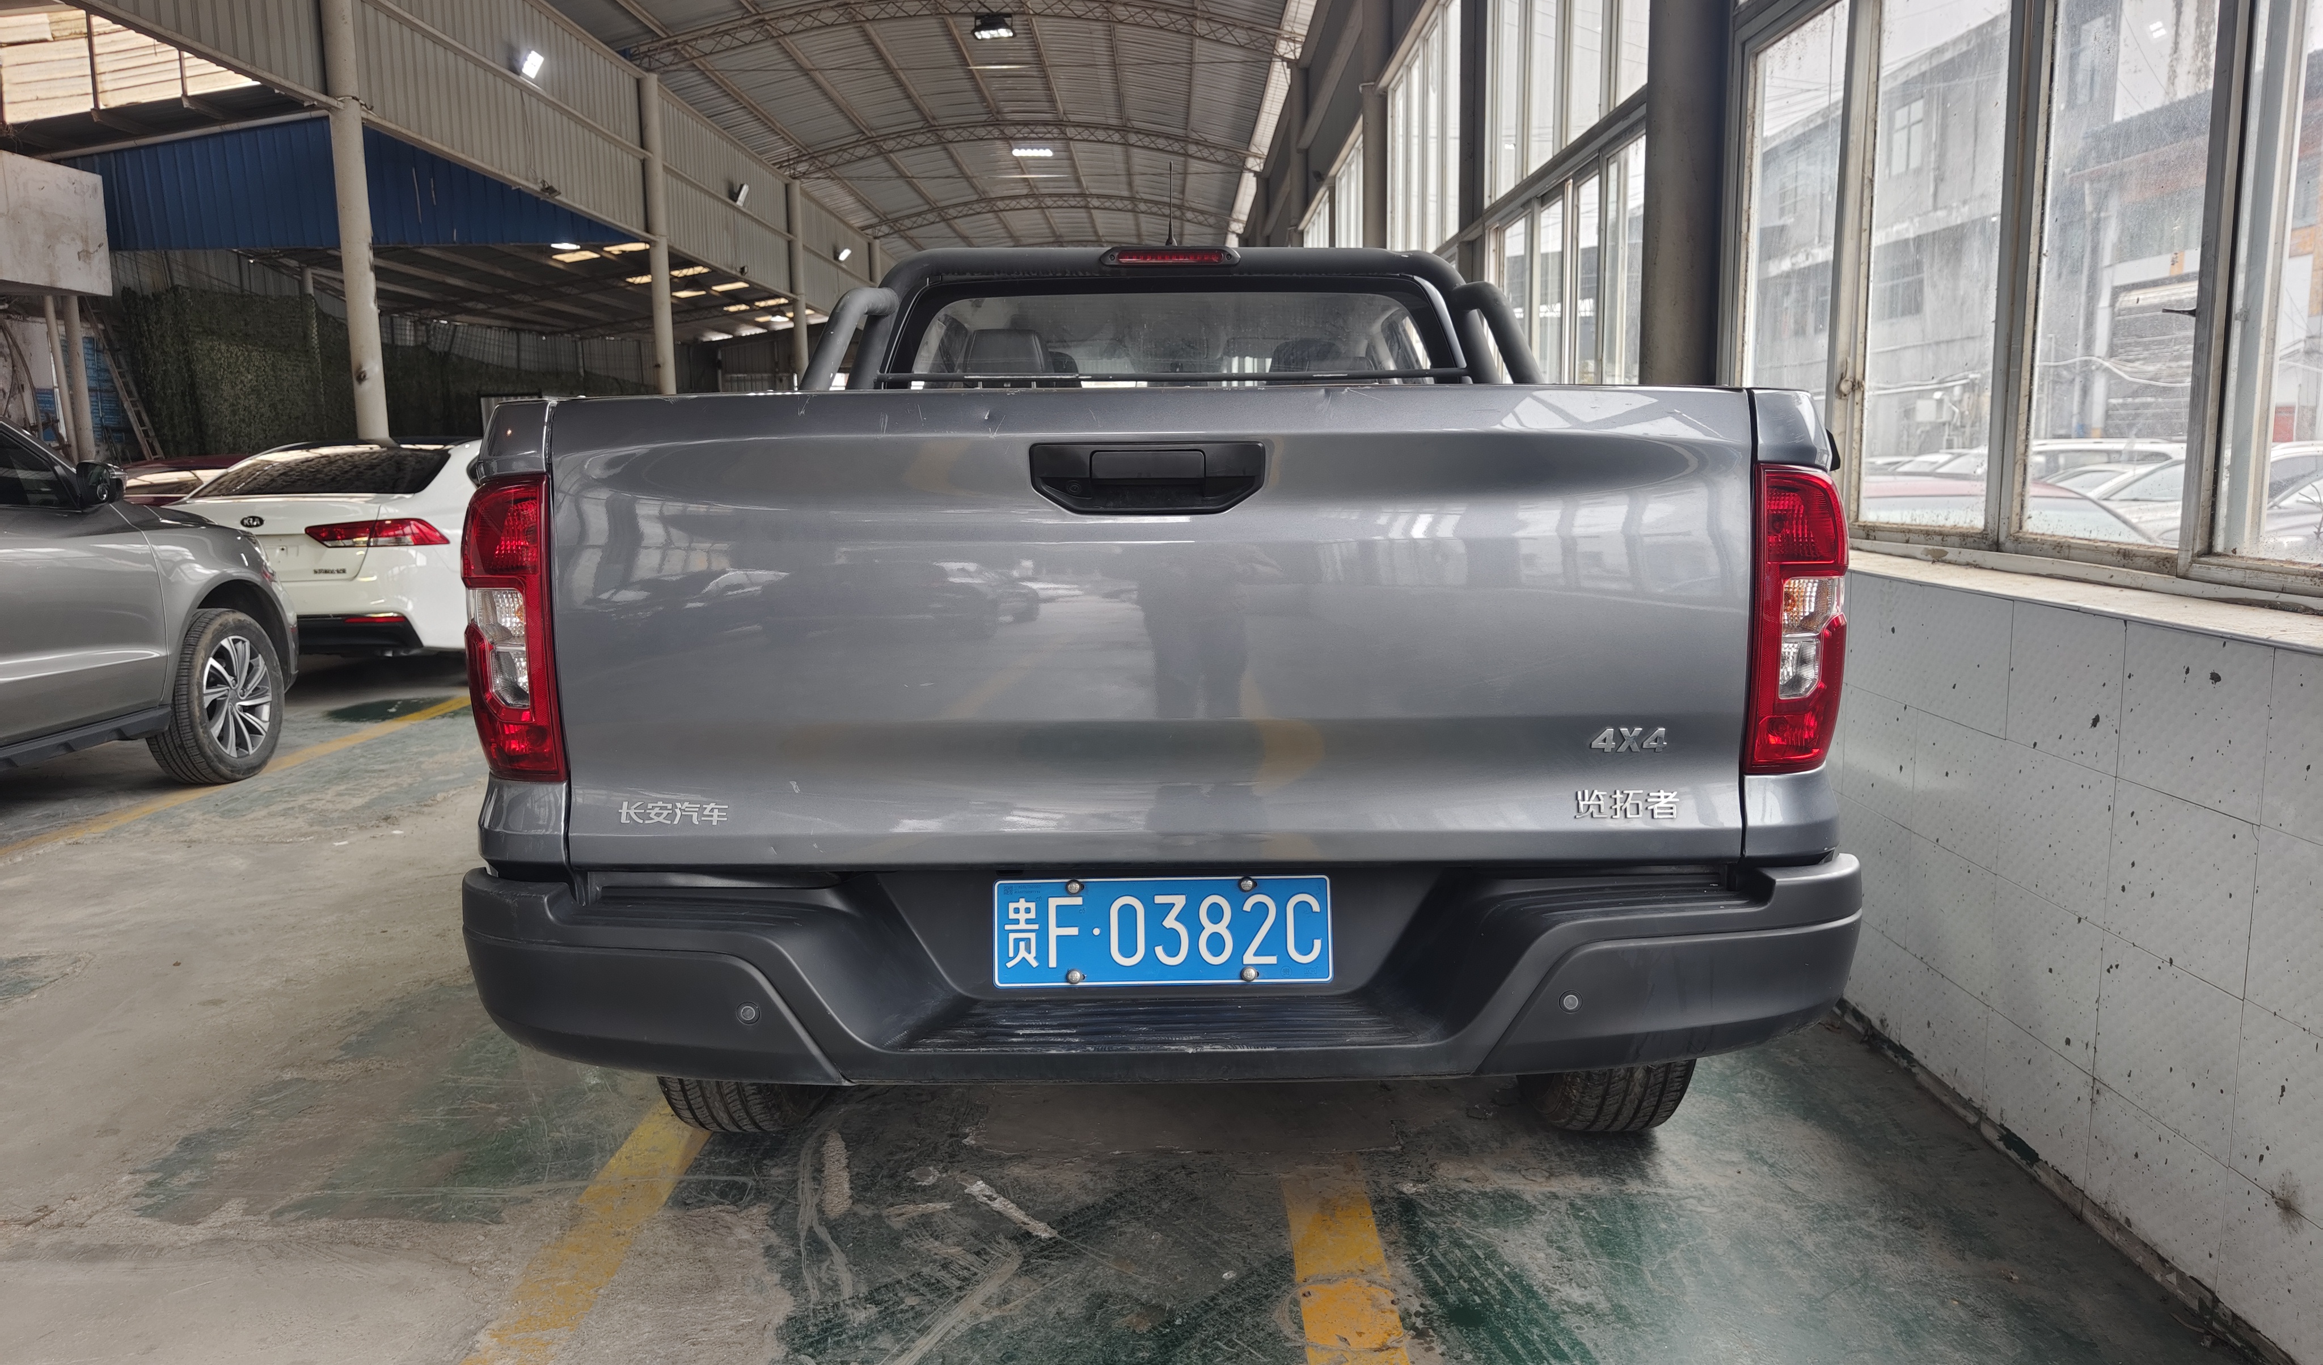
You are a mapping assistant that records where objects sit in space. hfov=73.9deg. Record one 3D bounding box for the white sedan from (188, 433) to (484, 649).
[{"bbox_3d":[-4.684,-0.883,10.306,1.790,1.460,4.620,-1,8,0],"label":"white sedan"}]

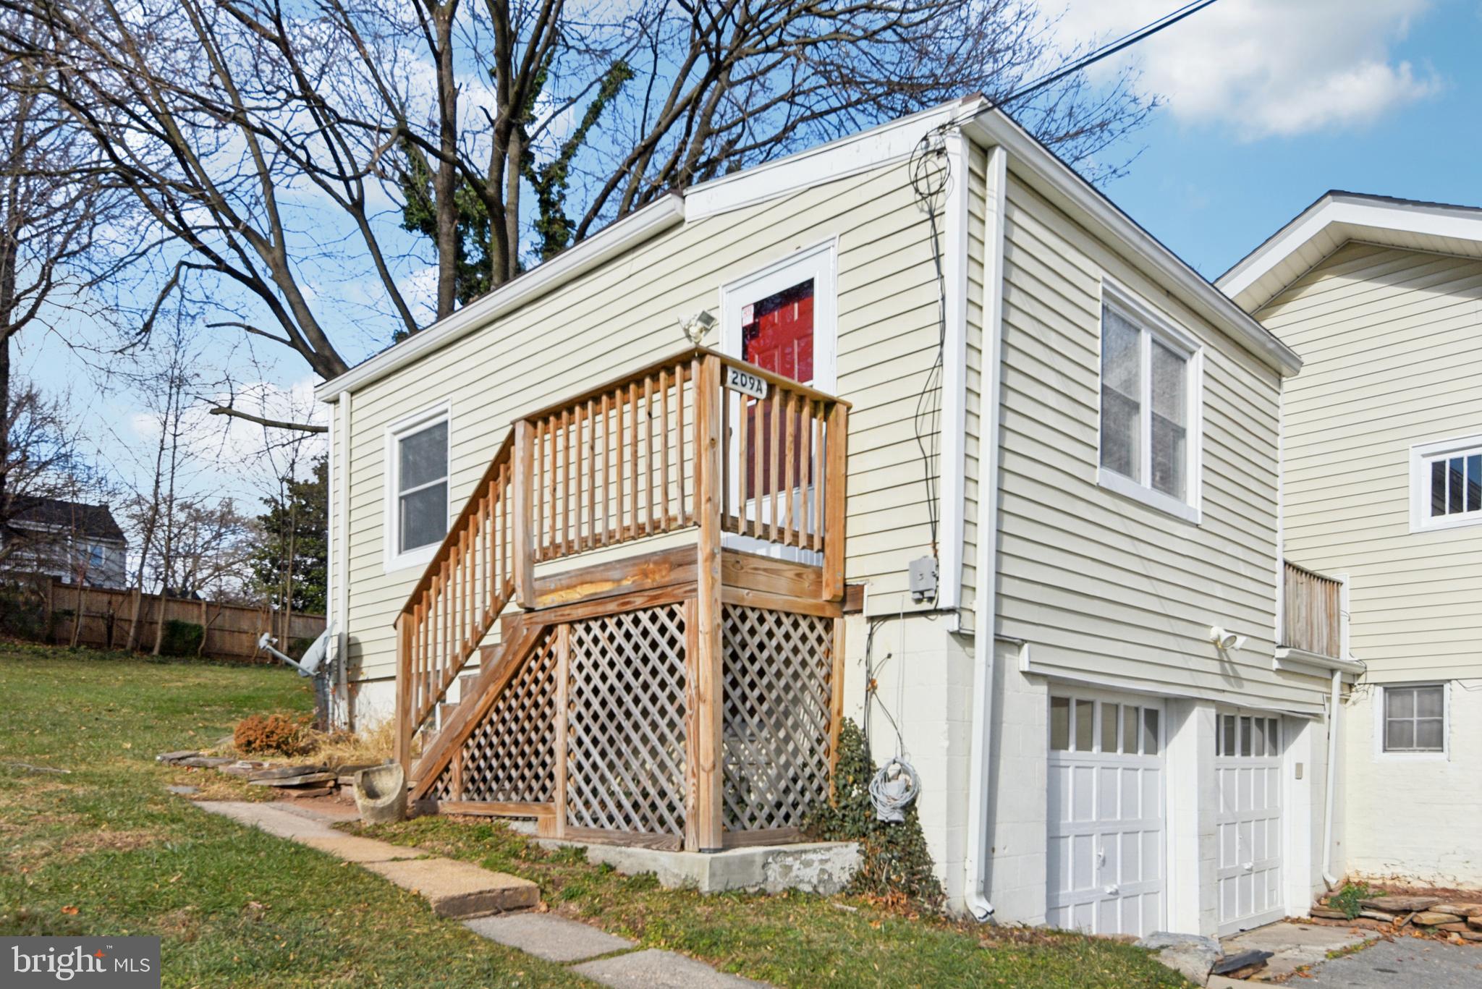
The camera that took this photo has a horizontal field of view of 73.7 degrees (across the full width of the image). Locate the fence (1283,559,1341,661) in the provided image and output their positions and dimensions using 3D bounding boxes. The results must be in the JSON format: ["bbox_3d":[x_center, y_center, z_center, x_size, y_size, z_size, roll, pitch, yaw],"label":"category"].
[{"bbox_3d":[5.920,1.250,10.200,0.100,0.880,1.950,-7,-12,41],"label":"fence"}]

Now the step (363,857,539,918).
[{"bbox_3d":[-1.590,2.090,5.290,0.850,0.150,0.620,-7,-12,41],"label":"step"}]

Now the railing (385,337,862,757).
[{"bbox_3d":[-1.030,0.600,6.920,3.550,2.400,1.220,-7,-12,41],"label":"railing"}]

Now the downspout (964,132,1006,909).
[{"bbox_3d":[1.430,0.110,5.840,0.200,4.550,0.100,-7,-12,41],"label":"downspout"}]

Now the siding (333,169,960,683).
[{"bbox_3d":[-1.550,-0.080,8.130,7.500,3.200,0.150,-7,-12,41],"label":"siding"}]

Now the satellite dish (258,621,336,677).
[{"bbox_3d":[-4.500,1.580,10.100,0.750,0.580,0.580,3,-9,-17],"label":"satellite dish"}]

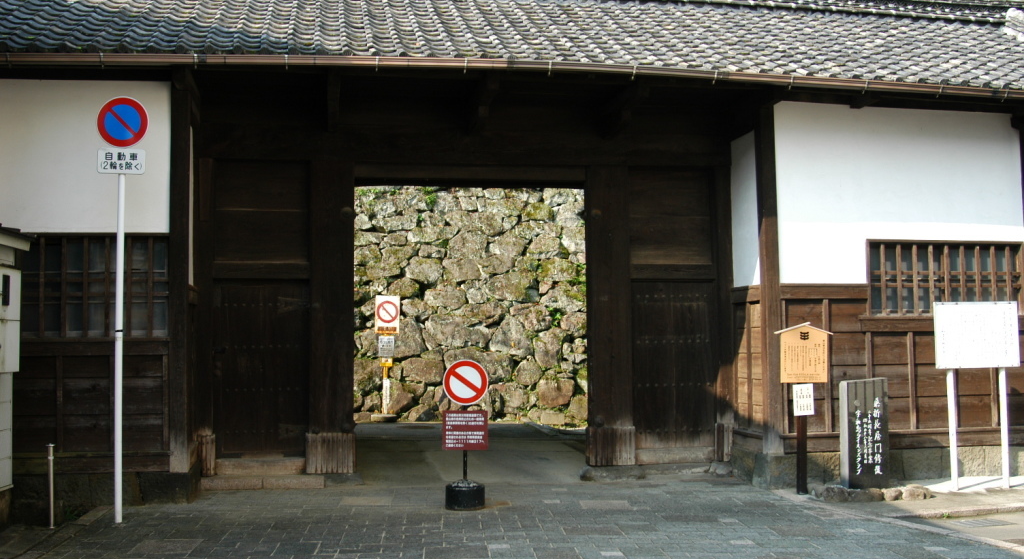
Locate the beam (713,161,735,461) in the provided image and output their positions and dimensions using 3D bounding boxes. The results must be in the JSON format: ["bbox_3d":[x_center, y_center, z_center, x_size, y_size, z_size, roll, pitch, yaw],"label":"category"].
[{"bbox_3d":[2.369,0.340,11.602,0.200,3.360,0.200,0,-3,-10],"label":"beam"}]

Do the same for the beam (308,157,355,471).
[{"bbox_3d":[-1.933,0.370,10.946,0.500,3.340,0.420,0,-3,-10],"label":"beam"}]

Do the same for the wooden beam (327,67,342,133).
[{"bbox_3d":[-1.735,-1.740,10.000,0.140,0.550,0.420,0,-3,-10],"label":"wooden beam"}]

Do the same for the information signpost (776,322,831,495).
[{"bbox_3d":[2.794,1.238,9.834,0.530,1.640,0.130,0,-3,-14],"label":"information signpost"}]

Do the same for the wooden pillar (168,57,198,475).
[{"bbox_3d":[-3.225,-0.060,9.968,0.176,3.844,0.176,0,-3,-9],"label":"wooden pillar"}]

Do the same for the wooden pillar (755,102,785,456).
[{"bbox_3d":[2.755,-0.029,10.957,0.174,3.772,0.176,0,-3,-9],"label":"wooden pillar"}]

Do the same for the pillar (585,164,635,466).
[{"bbox_3d":[1.089,0.394,11.557,0.487,3.375,0.238,0,-3,-9],"label":"pillar"}]

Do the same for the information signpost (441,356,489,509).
[{"bbox_3d":[-0.424,1.371,9.215,0.415,1.360,0.360,-1,-3,0],"label":"information signpost"}]

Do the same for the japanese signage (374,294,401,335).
[{"bbox_3d":[-2.113,0.597,17.300,0.420,0.640,0.040,-1,-3,0],"label":"japanese signage"}]

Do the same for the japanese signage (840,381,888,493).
[{"bbox_3d":[3.515,1.552,10.236,0.417,1.092,0.186,0,-3,-9],"label":"japanese signage"}]

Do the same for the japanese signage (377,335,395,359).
[{"bbox_3d":[-2.117,1.136,17.300,0.260,0.360,0.030,-1,-3,0],"label":"japanese signage"}]

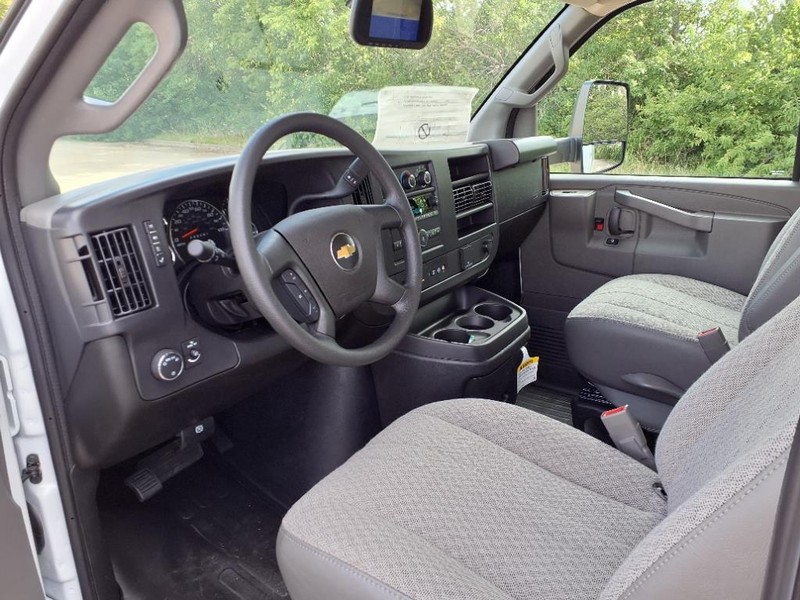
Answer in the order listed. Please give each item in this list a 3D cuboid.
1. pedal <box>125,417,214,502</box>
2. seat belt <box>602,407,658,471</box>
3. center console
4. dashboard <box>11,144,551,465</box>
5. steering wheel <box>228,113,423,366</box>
[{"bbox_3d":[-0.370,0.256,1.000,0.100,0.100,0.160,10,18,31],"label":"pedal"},{"bbox_3d":[0.406,0.249,1.099,0.055,0.130,0.030,-32,-5,35],"label":"seat belt"},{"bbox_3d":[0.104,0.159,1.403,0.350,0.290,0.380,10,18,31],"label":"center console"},{"bbox_3d":[-0.064,-0.165,1.415,0.390,0.380,1.670,10,18,31],"label":"dashboard"},{"bbox_3d":[-0.114,-0.085,0.960,0.100,0.388,0.388,-16,4,36],"label":"steering wheel"}]

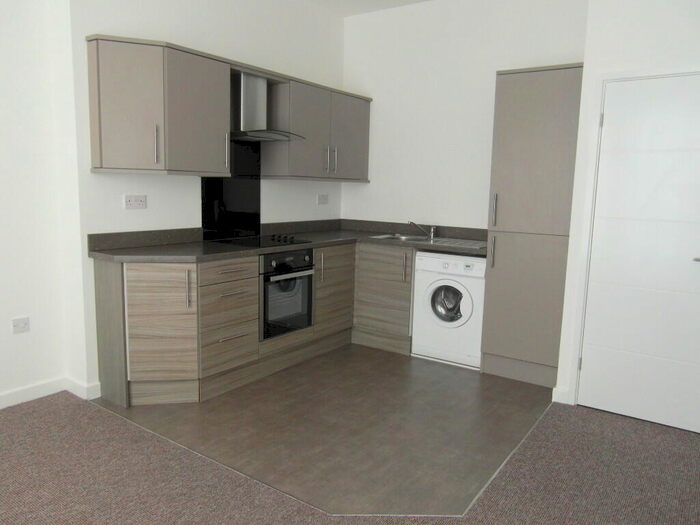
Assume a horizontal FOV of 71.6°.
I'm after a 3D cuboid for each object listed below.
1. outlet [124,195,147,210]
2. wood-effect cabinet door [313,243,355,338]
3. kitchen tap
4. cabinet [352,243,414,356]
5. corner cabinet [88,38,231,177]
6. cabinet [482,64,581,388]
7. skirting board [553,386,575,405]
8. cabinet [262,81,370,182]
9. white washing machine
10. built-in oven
[{"bbox_3d":[-1.388,-0.391,3.168,0.012,0.086,0.146,7,10,35],"label":"outlet"},{"bbox_3d":[-0.135,0.224,4.007,0.024,0.729,0.535,7,10,36],"label":"wood-effect cabinet door"},{"bbox_3d":[0.623,-0.280,4.250,0.250,0.145,0.050,4,9,21],"label":"kitchen tap"},{"bbox_3d":[0.439,0.271,4.309,0.575,0.886,0.598,7,10,35],"label":"cabinet"},{"bbox_3d":[-1.174,-0.952,3.093,0.335,0.774,0.775,7,10,35],"label":"corner cabinet"},{"bbox_3d":[1.399,-0.246,3.541,0.585,2.165,0.597,7,10,35],"label":"cabinet"},{"bbox_3d":[1.373,0.859,3.115,0.125,0.100,0.025,7,10,35],"label":"skirting board"},{"bbox_3d":[-0.272,-1.112,4.333,0.330,0.767,1.122,7,10,35],"label":"cabinet"},{"bbox_3d":[0.909,0.342,3.968,0.586,0.862,0.570,7,10,35],"label":"white washing machine"},{"bbox_3d":[-0.660,0.199,3.703,0.570,0.606,0.585,7,10,35],"label":"built-in oven"}]

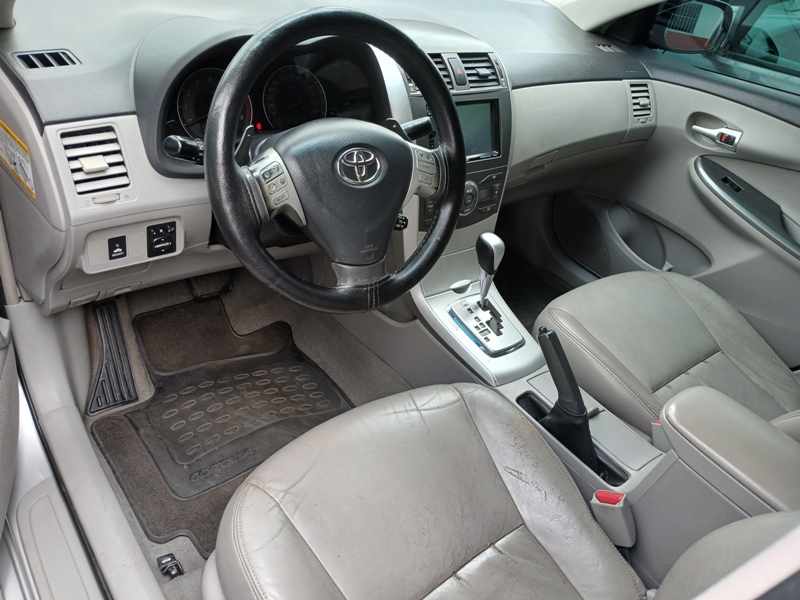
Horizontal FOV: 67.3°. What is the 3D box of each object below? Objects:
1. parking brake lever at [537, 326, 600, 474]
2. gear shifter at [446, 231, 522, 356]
[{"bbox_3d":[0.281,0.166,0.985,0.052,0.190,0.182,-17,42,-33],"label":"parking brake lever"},{"bbox_3d":[0.174,-0.017,1.138,0.106,0.185,0.150,-17,42,-33],"label":"gear shifter"}]

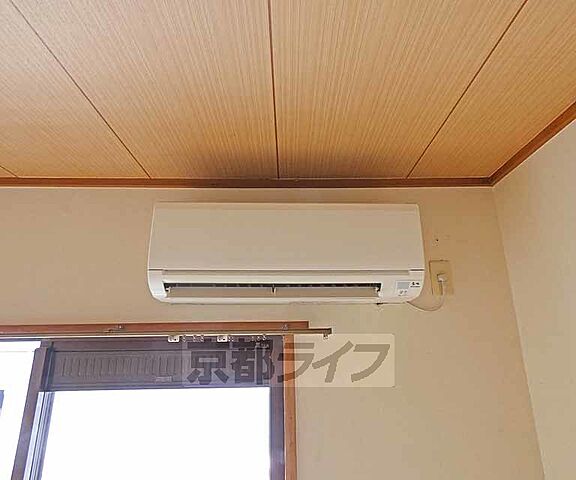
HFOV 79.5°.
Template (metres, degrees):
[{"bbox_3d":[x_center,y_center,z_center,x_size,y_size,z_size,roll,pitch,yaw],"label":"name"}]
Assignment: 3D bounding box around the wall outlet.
[{"bbox_3d":[0.537,0.132,1.203,0.071,0.120,0.017,0,-18,0],"label":"wall outlet"}]

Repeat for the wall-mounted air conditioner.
[{"bbox_3d":[-0.004,0.058,1.122,0.792,0.285,0.222,0,-18,0],"label":"wall-mounted air conditioner"}]

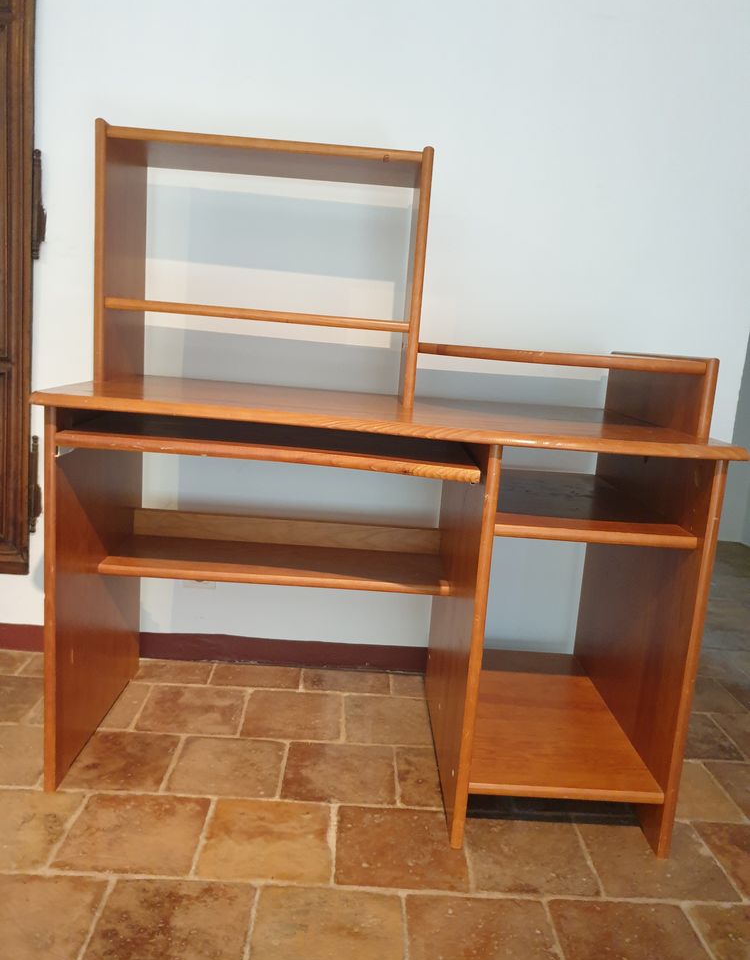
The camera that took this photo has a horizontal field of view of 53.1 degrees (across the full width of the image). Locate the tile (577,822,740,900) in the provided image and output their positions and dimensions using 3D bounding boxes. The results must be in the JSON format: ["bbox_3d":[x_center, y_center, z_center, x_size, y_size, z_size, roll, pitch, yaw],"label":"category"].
[{"bbox_3d":[0.495,0.688,1.351,0.225,0.020,0.210,4,10,-2],"label":"tile"}]

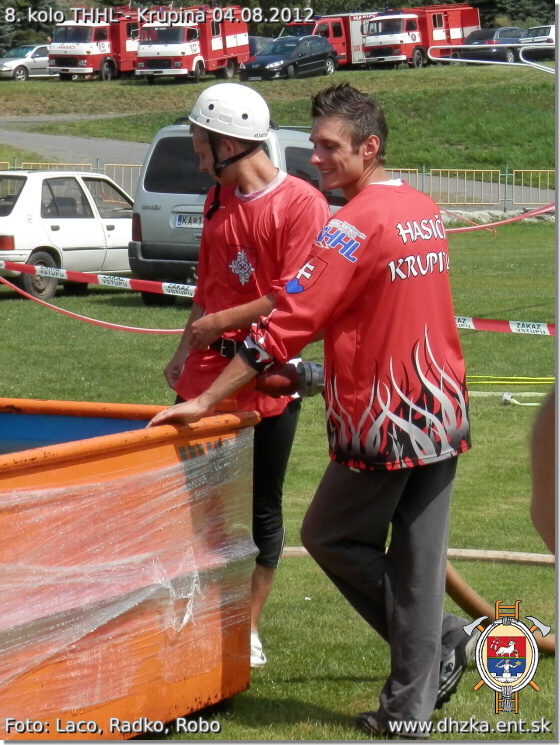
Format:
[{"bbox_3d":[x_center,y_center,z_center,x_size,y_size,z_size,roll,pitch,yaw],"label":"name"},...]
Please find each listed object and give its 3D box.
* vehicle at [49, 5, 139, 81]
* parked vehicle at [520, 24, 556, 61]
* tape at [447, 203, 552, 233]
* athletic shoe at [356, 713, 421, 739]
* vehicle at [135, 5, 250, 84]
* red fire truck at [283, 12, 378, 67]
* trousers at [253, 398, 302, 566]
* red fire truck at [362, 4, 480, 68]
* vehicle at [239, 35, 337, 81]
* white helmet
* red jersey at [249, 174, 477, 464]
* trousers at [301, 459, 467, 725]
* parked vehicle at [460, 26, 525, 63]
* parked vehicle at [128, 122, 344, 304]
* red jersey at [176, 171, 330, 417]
[{"bbox_3d":[-6.261,-12.566,60.126,2.080,2.720,6.000,6,14,26],"label":"vehicle"},{"bbox_3d":[11.846,-14.198,67.515,1.650,1.430,3.900,3,14,35],"label":"parked vehicle"},{"bbox_3d":[1.605,-1.134,11.500,0.840,0.210,0.100,3,9,20],"label":"tape"},{"bbox_3d":[0.328,0.949,4.315,0.285,0.105,0.107,8,11,40],"label":"athletic shoe"},{"bbox_3d":[-3.331,-12.382,59.450,2.100,2.620,6.000,3,15,20],"label":"vehicle"},{"bbox_3d":[2.122,-14.024,66.680,2.100,2.550,6.000,8,15,33],"label":"red fire truck"},{"bbox_3d":[-0.113,0.285,4.961,0.390,0.650,0.300,5,9,30],"label":"trousers"},{"bbox_3d":[6.088,-14.555,68.470,2.100,2.550,6.000,3,14,36],"label":"red fire truck"},{"bbox_3d":[0.354,-11.531,57.645,1.820,1.490,4.760,8,14,31],"label":"vehicle"},{"bbox_3d":[-0.146,-0.788,4.740,0.250,0.152,0.212,16,16,0],"label":"white helmet"},{"bbox_3d":[0.223,-0.137,4.293,0.500,0.740,0.500,9,11,42],"label":"red jersey"},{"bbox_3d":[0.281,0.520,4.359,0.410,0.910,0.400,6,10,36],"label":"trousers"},{"bbox_3d":[9.537,-13.792,66.204,1.760,1.470,4.600,9,15,35],"label":"parked vehicle"},{"bbox_3d":[0.070,-1.700,16.620,1.730,1.810,4.120,5,9,24],"label":"parked vehicle"},{"bbox_3d":[-0.079,-0.239,4.694,0.490,0.710,0.330,7,10,36],"label":"red jersey"}]

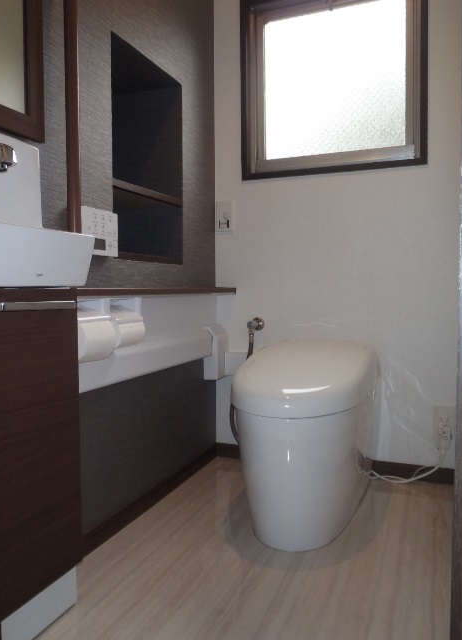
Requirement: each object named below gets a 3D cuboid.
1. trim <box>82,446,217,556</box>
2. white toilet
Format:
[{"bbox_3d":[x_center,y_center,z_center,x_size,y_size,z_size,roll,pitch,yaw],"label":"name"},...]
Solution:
[{"bbox_3d":[-0.227,0.560,1.704,0.012,0.055,0.938,1,3,22],"label":"trim"},{"bbox_3d":[0.242,0.336,1.620,0.394,0.507,0.677,1,3,22],"label":"white toilet"}]

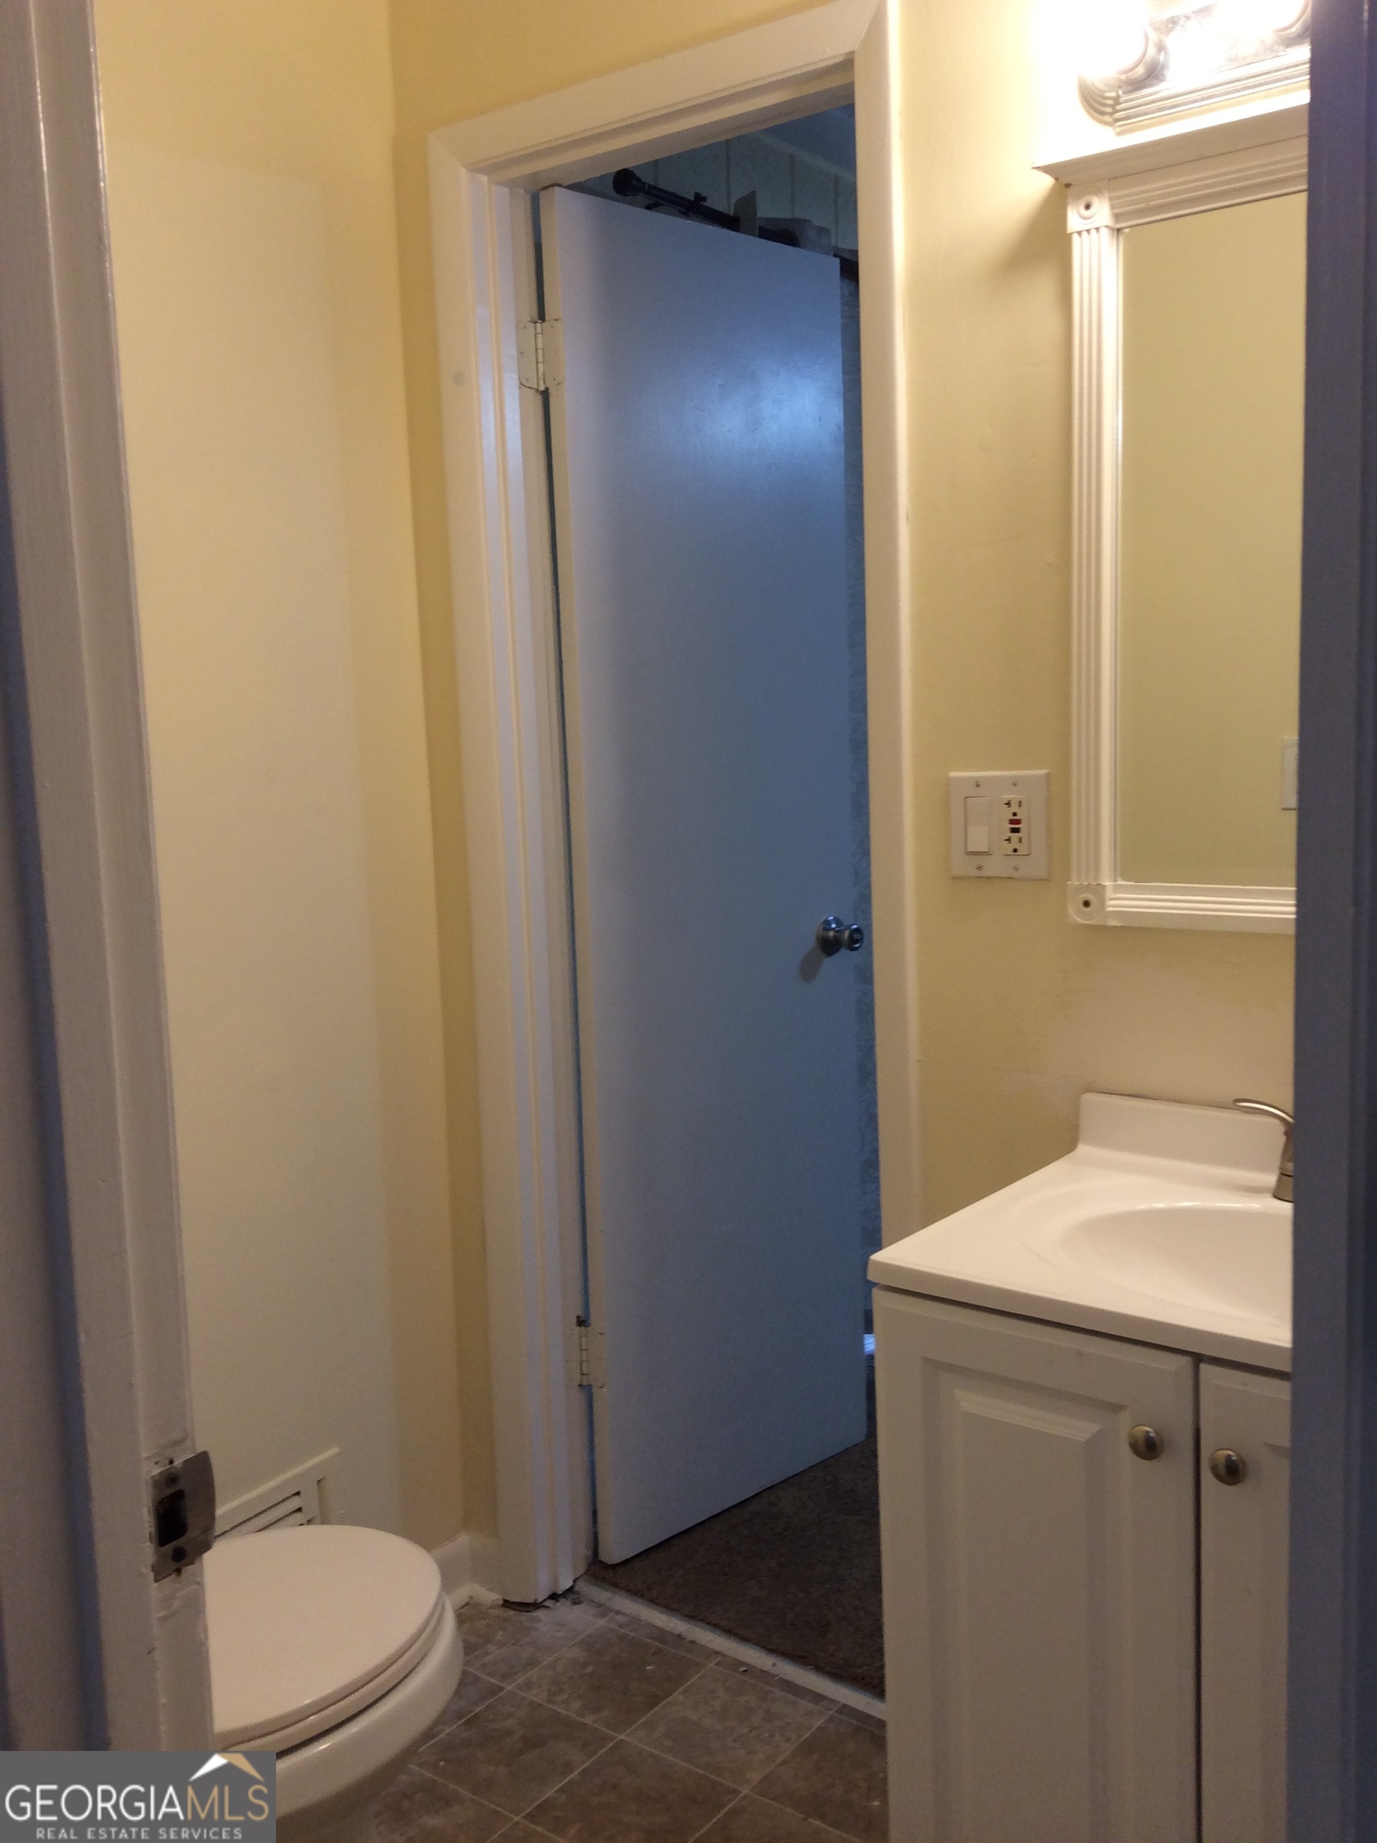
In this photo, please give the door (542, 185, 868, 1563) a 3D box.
[{"bbox_3d":[0.054,-0.050,2.716,0.611,2.032,0.036,-9,10,-44],"label":"door"}]

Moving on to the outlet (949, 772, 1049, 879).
[{"bbox_3d":[0.355,-0.109,1.954,0.125,0.123,0.012,3,9,38],"label":"outlet"}]

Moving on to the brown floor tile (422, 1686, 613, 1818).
[{"bbox_3d":[-0.226,1.078,2.207,0.200,0.008,0.200,3,9,38],"label":"brown floor tile"}]

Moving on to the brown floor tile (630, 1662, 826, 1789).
[{"bbox_3d":[0.054,1.064,2.241,0.200,0.008,0.200,3,9,38],"label":"brown floor tile"}]

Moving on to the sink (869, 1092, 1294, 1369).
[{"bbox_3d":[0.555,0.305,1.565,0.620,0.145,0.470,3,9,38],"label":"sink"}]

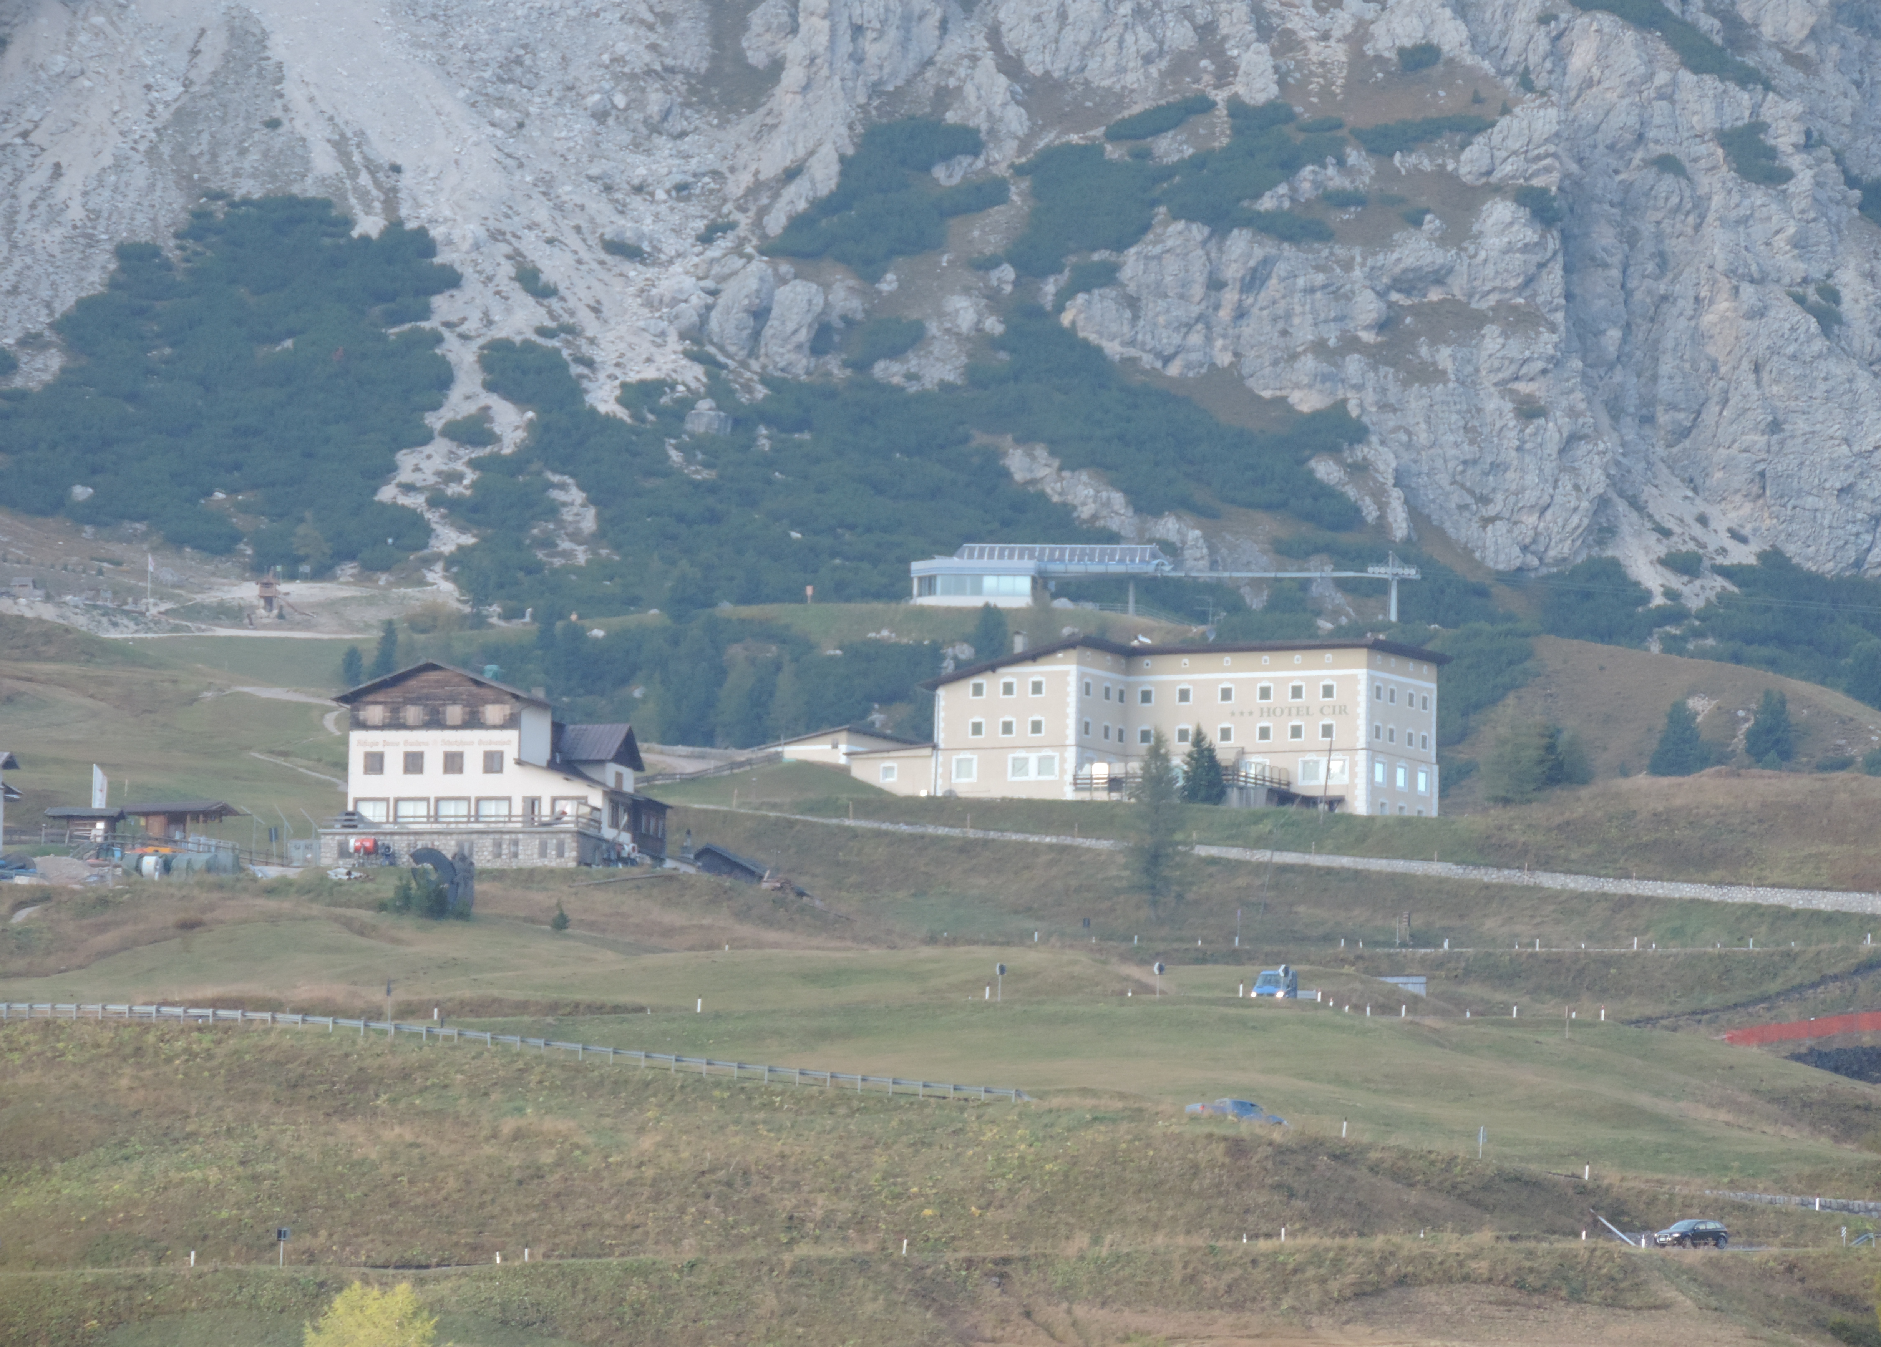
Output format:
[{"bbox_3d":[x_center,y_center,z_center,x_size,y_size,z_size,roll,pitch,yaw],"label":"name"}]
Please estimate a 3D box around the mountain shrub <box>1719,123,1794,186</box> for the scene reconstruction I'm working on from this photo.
[{"bbox_3d":[90.517,-57.572,1960.000,8.318,6.803,6.654,1,-5,0],"label":"mountain shrub"}]

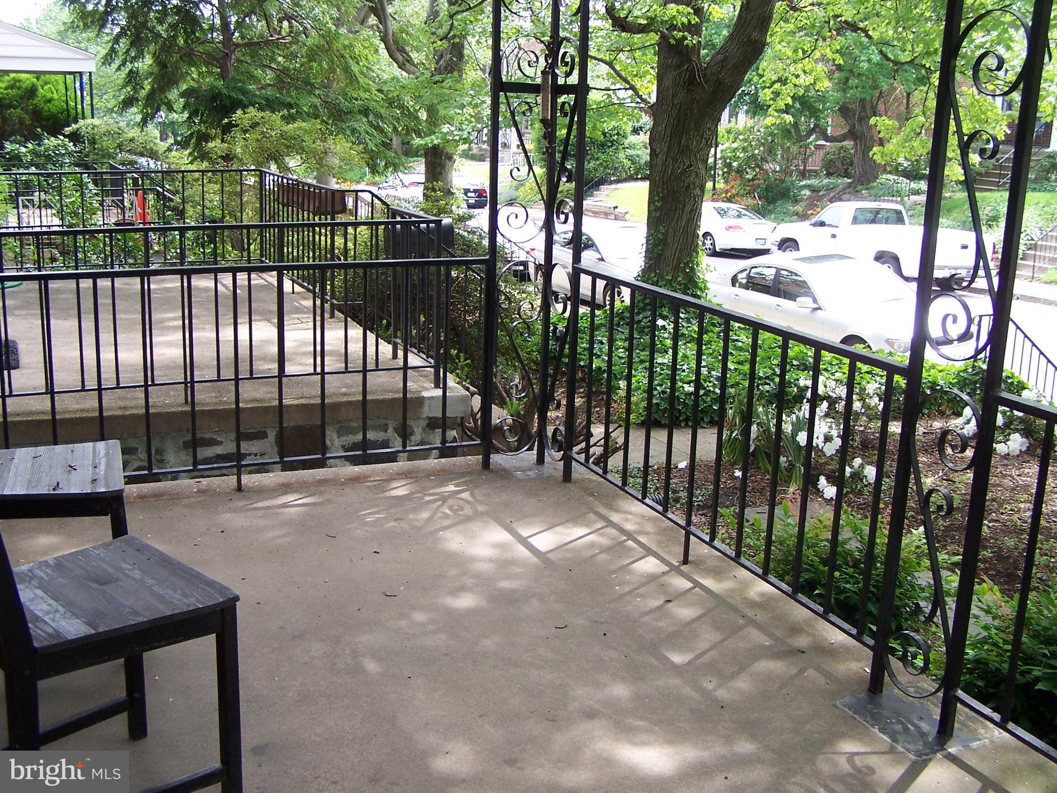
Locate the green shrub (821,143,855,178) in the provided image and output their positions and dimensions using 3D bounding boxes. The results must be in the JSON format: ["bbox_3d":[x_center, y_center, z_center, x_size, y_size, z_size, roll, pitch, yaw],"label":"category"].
[{"bbox_3d":[10.310,-7.760,38.300,1.320,1.220,1.380,-5,16,-24],"label":"green shrub"}]

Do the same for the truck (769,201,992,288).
[{"bbox_3d":[7.950,-3.558,26.670,1.990,1.830,5.600,-4,14,-24],"label":"truck"}]

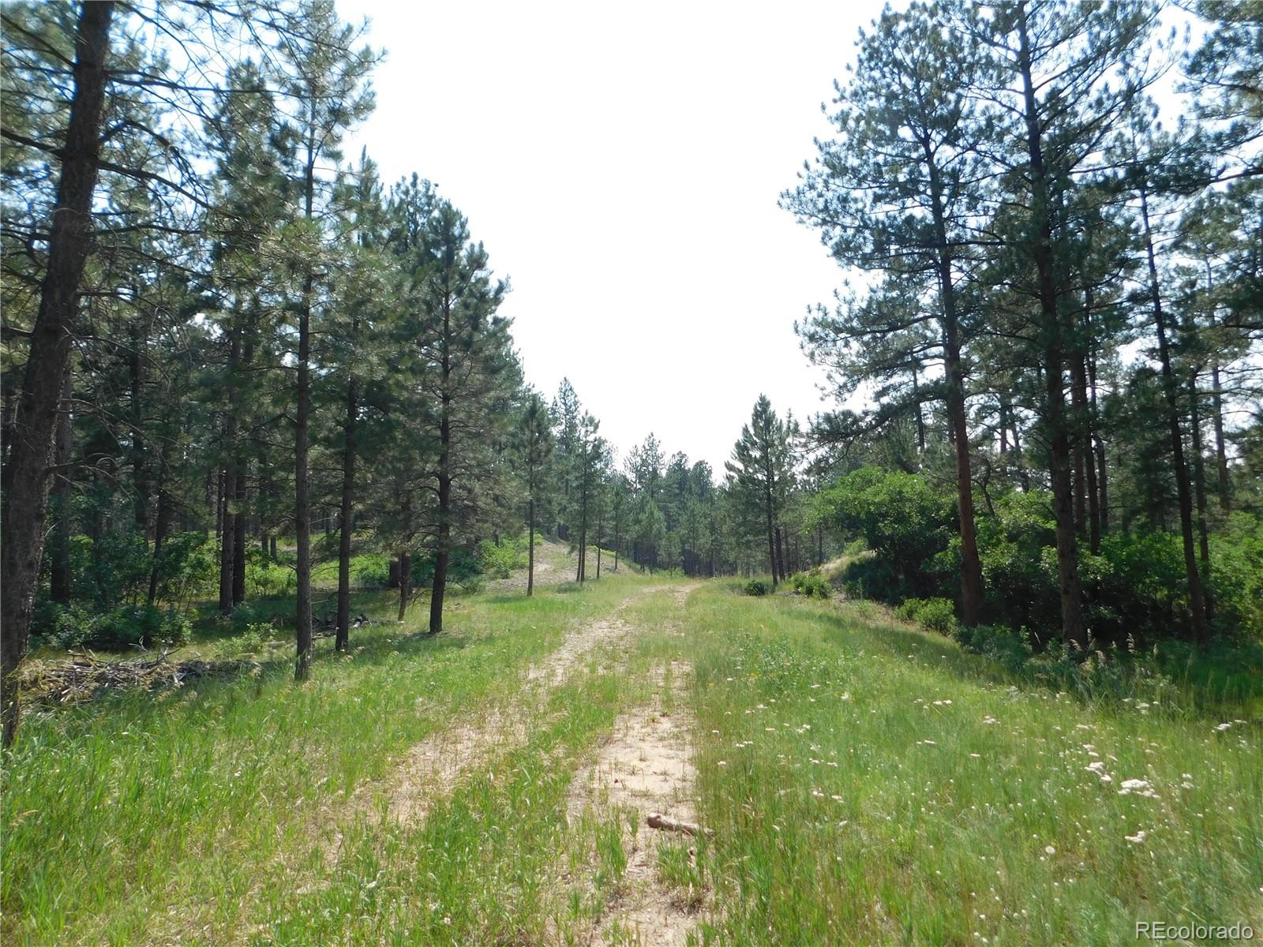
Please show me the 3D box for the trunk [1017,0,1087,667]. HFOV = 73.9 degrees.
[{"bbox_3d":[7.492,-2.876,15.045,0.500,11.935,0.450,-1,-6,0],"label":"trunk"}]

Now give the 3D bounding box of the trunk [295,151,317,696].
[{"bbox_3d":[-4.428,-0.997,11.405,0.260,7.508,0.230,-1,-6,0],"label":"trunk"}]

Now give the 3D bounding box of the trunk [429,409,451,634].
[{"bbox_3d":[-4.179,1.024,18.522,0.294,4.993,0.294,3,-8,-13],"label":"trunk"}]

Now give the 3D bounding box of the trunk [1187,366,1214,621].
[{"bbox_3d":[12.966,0.446,19.118,0.300,5.885,0.260,-1,-6,0],"label":"trunk"}]

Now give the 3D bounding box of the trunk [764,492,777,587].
[{"bbox_3d":[6.343,2.971,37.933,0.246,4.503,0.246,-4,-7,9],"label":"trunk"}]

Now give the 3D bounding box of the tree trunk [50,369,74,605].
[{"bbox_3d":[-13.089,0.309,19.298,0.420,5.513,0.400,-1,-6,0],"label":"tree trunk"}]

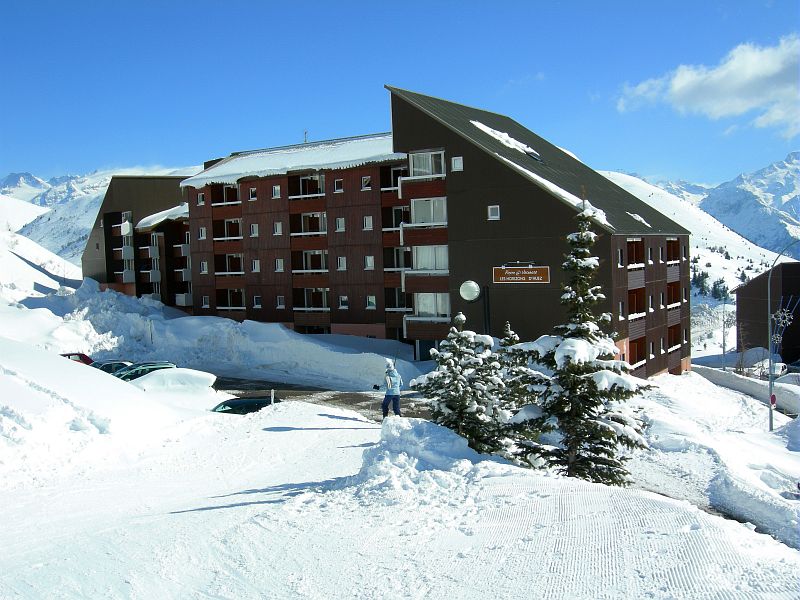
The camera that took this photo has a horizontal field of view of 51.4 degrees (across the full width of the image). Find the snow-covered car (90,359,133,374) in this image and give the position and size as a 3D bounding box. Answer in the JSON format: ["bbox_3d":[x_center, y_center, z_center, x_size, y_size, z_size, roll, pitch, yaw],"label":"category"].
[{"bbox_3d":[-14.153,3.799,40.236,4.200,1.450,1.720,-4,4,-34],"label":"snow-covered car"}]

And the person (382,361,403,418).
[{"bbox_3d":[-0.214,2.399,22.300,0.450,1.680,0.550,-1,3,18],"label":"person"}]

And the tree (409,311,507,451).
[{"bbox_3d":[0.965,1.420,13.500,1.550,2.450,1.550,-2,3,0],"label":"tree"}]

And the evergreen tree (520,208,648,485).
[{"bbox_3d":[2.799,0.690,12.900,2.000,4.300,2.000,-2,3,0],"label":"evergreen tree"}]

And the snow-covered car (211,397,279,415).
[{"bbox_3d":[-5.551,4.308,29.596,4.100,1.430,1.720,-4,4,-27],"label":"snow-covered car"}]

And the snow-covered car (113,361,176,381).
[{"bbox_3d":[-10.179,3.313,31.389,4.200,1.480,1.720,-5,4,-42],"label":"snow-covered car"}]

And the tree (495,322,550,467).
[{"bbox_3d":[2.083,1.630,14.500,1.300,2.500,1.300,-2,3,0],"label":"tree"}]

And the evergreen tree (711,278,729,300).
[{"bbox_3d":[99.844,-3.281,260.000,5.000,7.000,5.000,-2,3,0],"label":"evergreen tree"}]

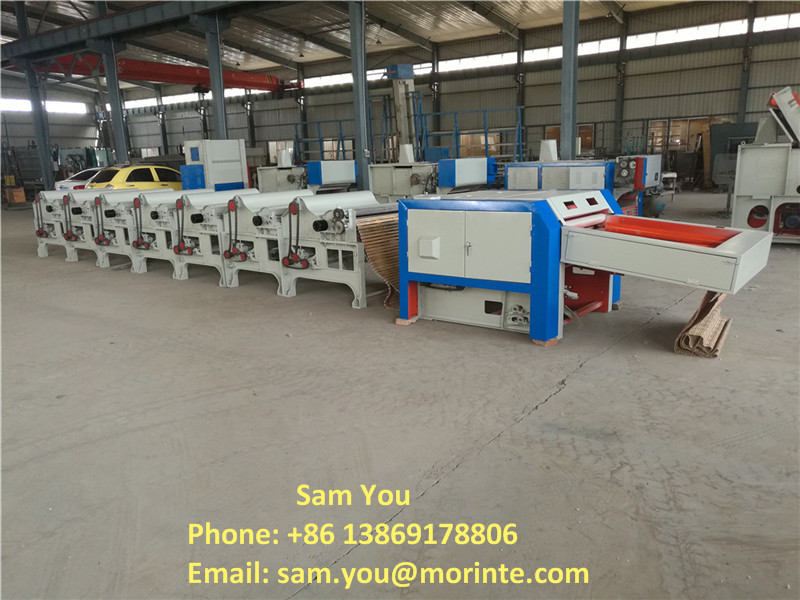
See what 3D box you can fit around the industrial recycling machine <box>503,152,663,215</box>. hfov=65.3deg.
[{"bbox_3d":[3.710,-2.248,13.022,2.400,1.380,2.060,8,16,37],"label":"industrial recycling machine"}]

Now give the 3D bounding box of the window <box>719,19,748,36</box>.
[{"bbox_3d":[16.100,-13.125,30.130,1.360,0.680,0.100,8,16,36],"label":"window"}]

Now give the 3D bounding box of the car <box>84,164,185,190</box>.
[{"bbox_3d":[-8.843,-4.000,22.168,1.620,1.470,3.560,8,16,37],"label":"car"}]

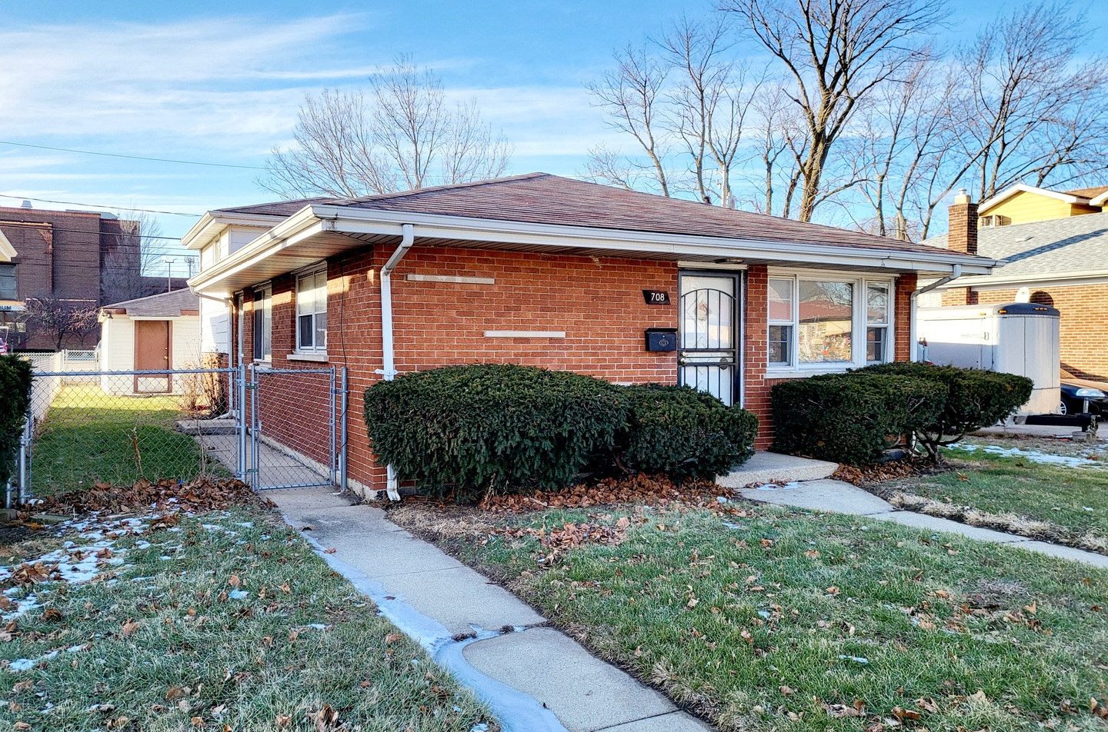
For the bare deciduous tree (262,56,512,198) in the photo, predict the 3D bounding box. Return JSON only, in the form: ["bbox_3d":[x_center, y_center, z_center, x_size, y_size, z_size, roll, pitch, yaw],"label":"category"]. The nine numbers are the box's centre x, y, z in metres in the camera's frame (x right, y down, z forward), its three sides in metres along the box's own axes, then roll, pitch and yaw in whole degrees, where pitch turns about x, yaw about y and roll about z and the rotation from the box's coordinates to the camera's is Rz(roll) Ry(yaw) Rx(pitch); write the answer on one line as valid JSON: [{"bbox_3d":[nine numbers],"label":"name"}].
[{"bbox_3d":[-7.004,-6.207,34.828,10.300,13.680,10.000,0,2,0],"label":"bare deciduous tree"}]

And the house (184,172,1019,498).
[{"bbox_3d":[-1.440,-1.269,15.108,9.100,4.700,14.200,-1,2,-29],"label":"house"}]

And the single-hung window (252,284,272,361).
[{"bbox_3d":[-4.546,-0.666,13.115,0.100,1.180,1.650,-1,2,-29],"label":"single-hung window"}]

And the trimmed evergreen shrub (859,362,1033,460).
[{"bbox_3d":[4.813,0.650,10.268,2.100,1.180,1.900,-1,2,-29],"label":"trimmed evergreen shrub"}]

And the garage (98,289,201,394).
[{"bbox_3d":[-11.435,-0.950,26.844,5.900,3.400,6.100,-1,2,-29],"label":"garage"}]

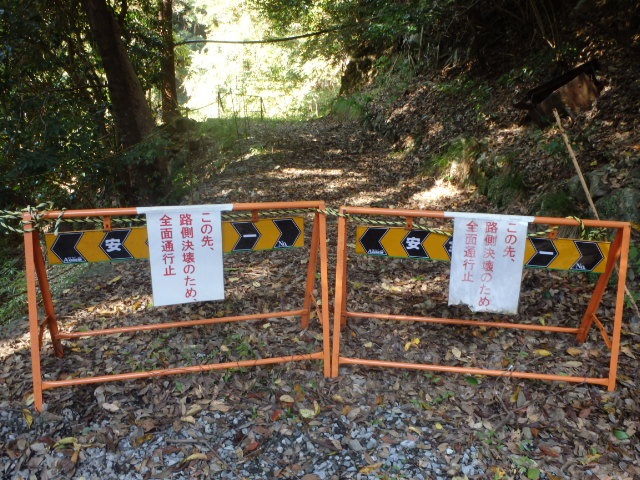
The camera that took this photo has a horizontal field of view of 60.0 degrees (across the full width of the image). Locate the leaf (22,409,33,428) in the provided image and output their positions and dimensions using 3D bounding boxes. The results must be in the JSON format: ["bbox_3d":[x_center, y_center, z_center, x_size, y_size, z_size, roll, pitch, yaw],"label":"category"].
[{"bbox_3d":[-1.095,0.664,2.078,0.032,0.016,0.110,-12,22,-34],"label":"leaf"}]

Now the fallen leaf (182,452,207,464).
[{"bbox_3d":[-0.427,0.746,1.896,0.082,0.016,0.030,-5,19,-17],"label":"fallen leaf"}]

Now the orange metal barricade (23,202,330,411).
[{"bbox_3d":[-0.570,0.216,2.380,1.200,0.760,0.500,-3,19,-15],"label":"orange metal barricade"}]

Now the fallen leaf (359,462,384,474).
[{"bbox_3d":[0.177,0.776,1.900,0.090,0.015,0.030,-8,20,-25],"label":"fallen leaf"}]

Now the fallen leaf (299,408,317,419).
[{"bbox_3d":[-0.047,0.678,2.185,0.065,0.014,0.038,6,19,16],"label":"fallen leaf"}]

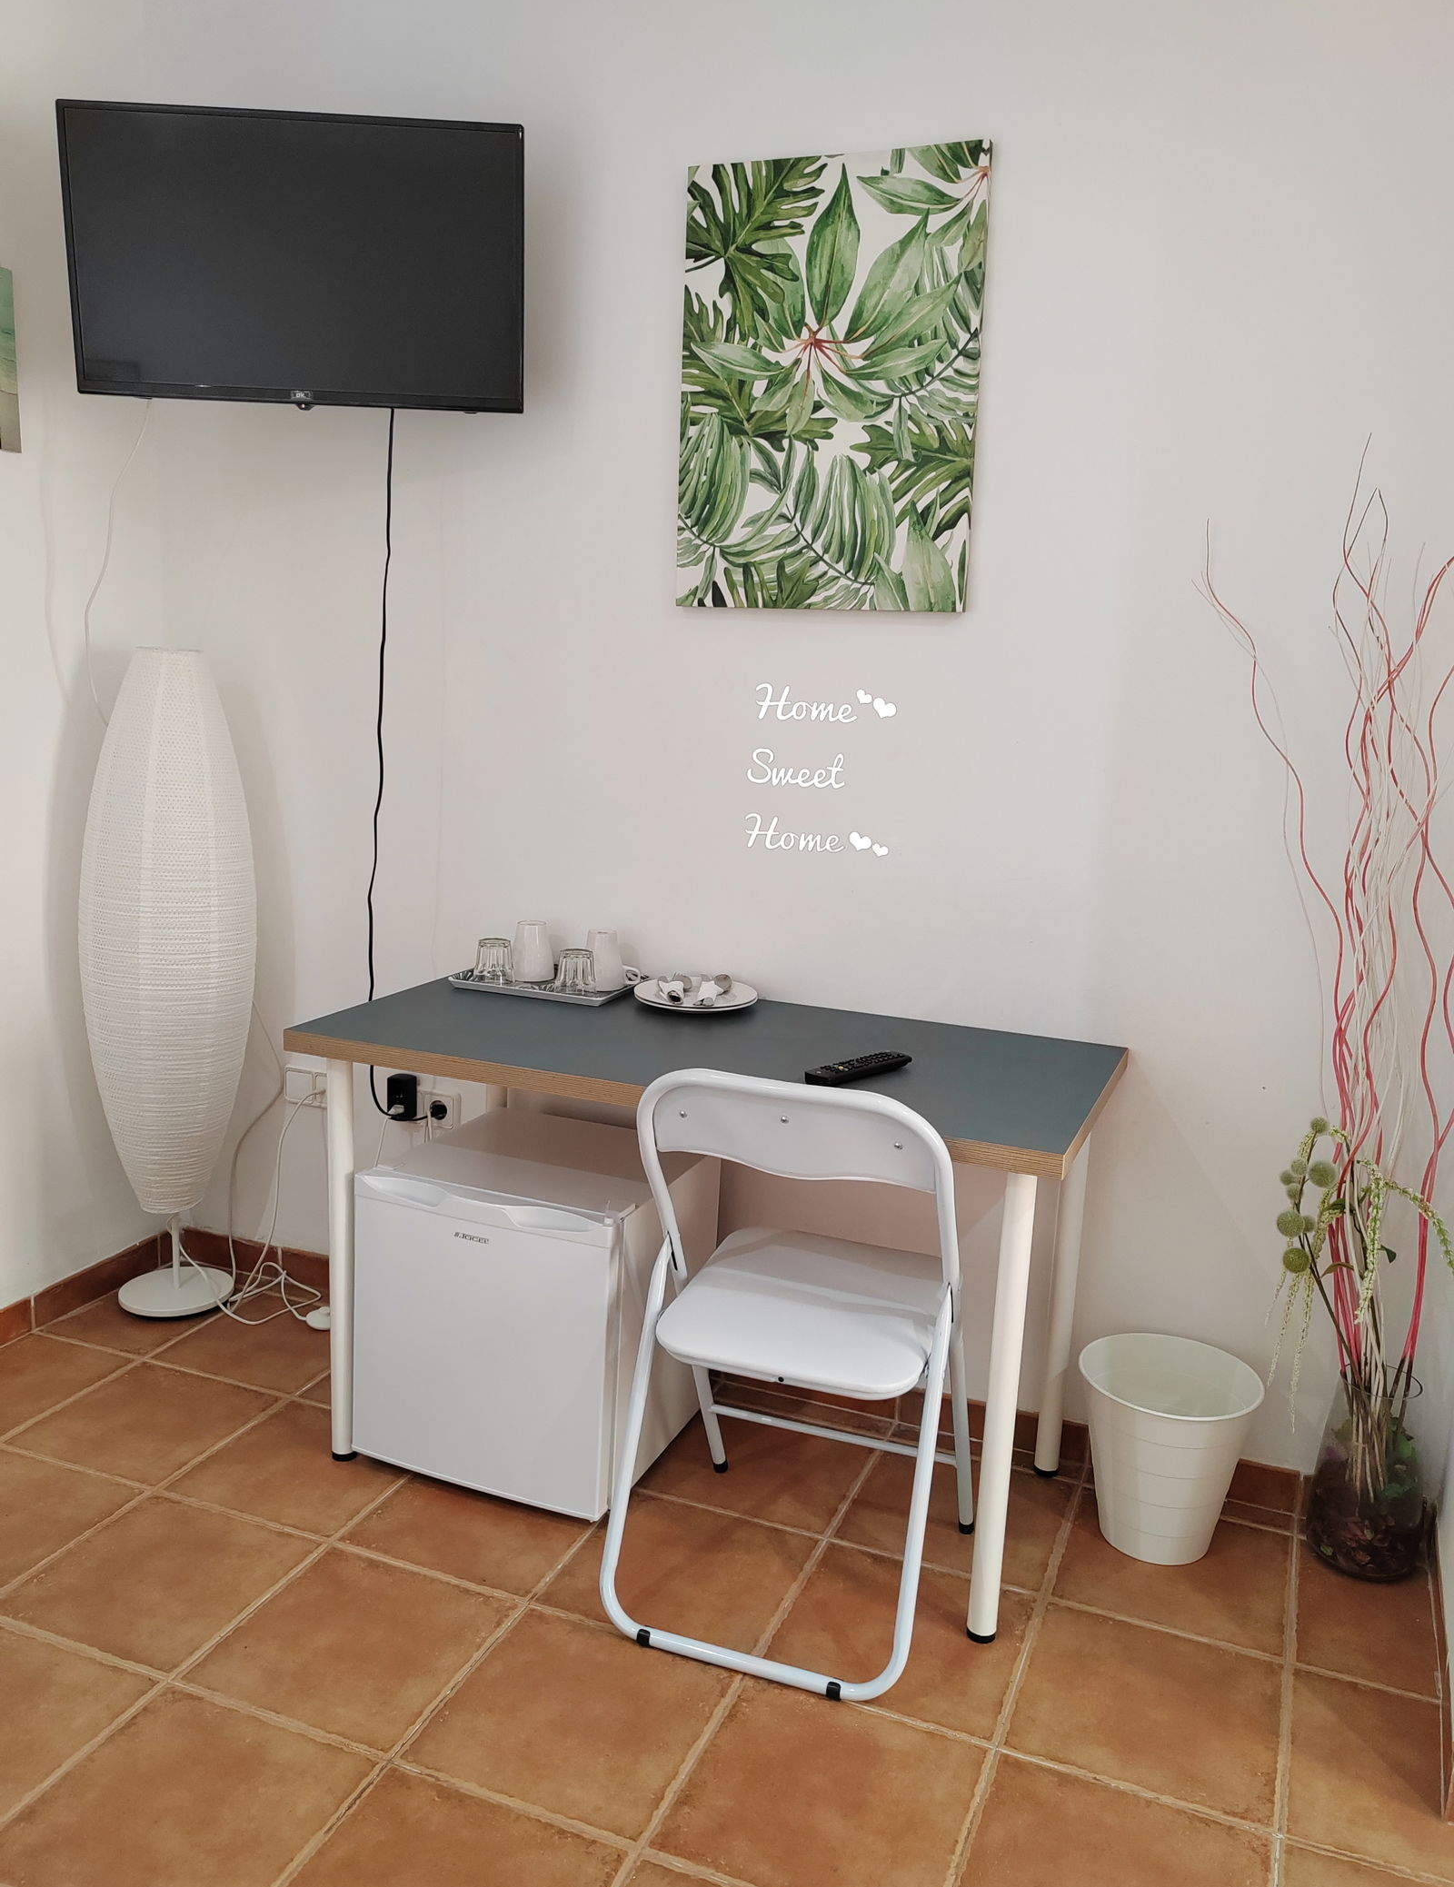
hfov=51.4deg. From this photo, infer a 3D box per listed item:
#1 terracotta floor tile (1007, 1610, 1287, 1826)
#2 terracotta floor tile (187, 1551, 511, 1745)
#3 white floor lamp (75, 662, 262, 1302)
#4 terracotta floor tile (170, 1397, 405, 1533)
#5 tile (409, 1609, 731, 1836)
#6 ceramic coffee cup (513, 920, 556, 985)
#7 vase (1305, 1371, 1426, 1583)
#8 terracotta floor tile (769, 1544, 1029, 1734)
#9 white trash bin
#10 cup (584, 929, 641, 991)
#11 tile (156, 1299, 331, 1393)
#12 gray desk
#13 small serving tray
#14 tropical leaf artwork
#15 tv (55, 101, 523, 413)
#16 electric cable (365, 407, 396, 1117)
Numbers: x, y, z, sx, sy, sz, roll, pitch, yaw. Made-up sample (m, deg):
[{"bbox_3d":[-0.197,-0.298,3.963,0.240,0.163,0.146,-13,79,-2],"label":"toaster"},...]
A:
[{"bbox_3d":[0.563,1.017,2.014,0.325,0.010,0.325,7,12,21],"label":"terracotta floor tile"},{"bbox_3d":[-0.503,0.955,2.062,0.320,0.010,0.320,7,12,22],"label":"terracotta floor tile"},{"bbox_3d":[-1.087,0.086,2.963,0.322,1.320,0.322,7,12,21],"label":"white floor lamp"},{"bbox_3d":[-0.692,0.869,2.510,0.325,0.010,0.325,7,12,21],"label":"terracotta floor tile"},{"bbox_3d":[-0.194,0.999,1.951,0.325,0.010,0.325,7,12,21],"label":"tile"},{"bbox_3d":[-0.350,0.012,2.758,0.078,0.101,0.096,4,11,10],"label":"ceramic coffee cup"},{"bbox_3d":[0.992,0.814,2.332,0.158,0.300,0.158,7,12,21],"label":"vase"},{"bbox_3d":[0.248,0.973,2.122,0.320,0.010,0.320,7,12,22],"label":"terracotta floor tile"},{"bbox_3d":[0.678,0.798,2.352,0.278,0.277,0.278,7,12,22],"label":"white trash bin"},{"bbox_3d":[-0.206,0.029,2.699,0.105,0.101,0.078,-1,12,-15],"label":"cup"},{"bbox_3d":[-0.869,0.772,2.923,0.320,0.010,0.320,7,12,22],"label":"tile"},{"bbox_3d":[-0.032,0.514,2.464,1.198,0.737,0.599,7,12,22],"label":"gray desk"},{"bbox_3d":[-0.311,0.071,2.701,0.303,0.020,0.195,7,12,22],"label":"small serving tray"},{"bbox_3d":[0.162,-0.900,2.454,0.500,0.700,0.023,7,12,21],"label":"tropical leaf artwork"},{"bbox_3d":[-0.699,-1.118,2.491,0.732,0.435,0.070,2,16,-2],"label":"tv"},{"bbox_3d":[-0.658,-0.314,2.871,0.065,1.350,0.045,7,12,22],"label":"electric cable"}]

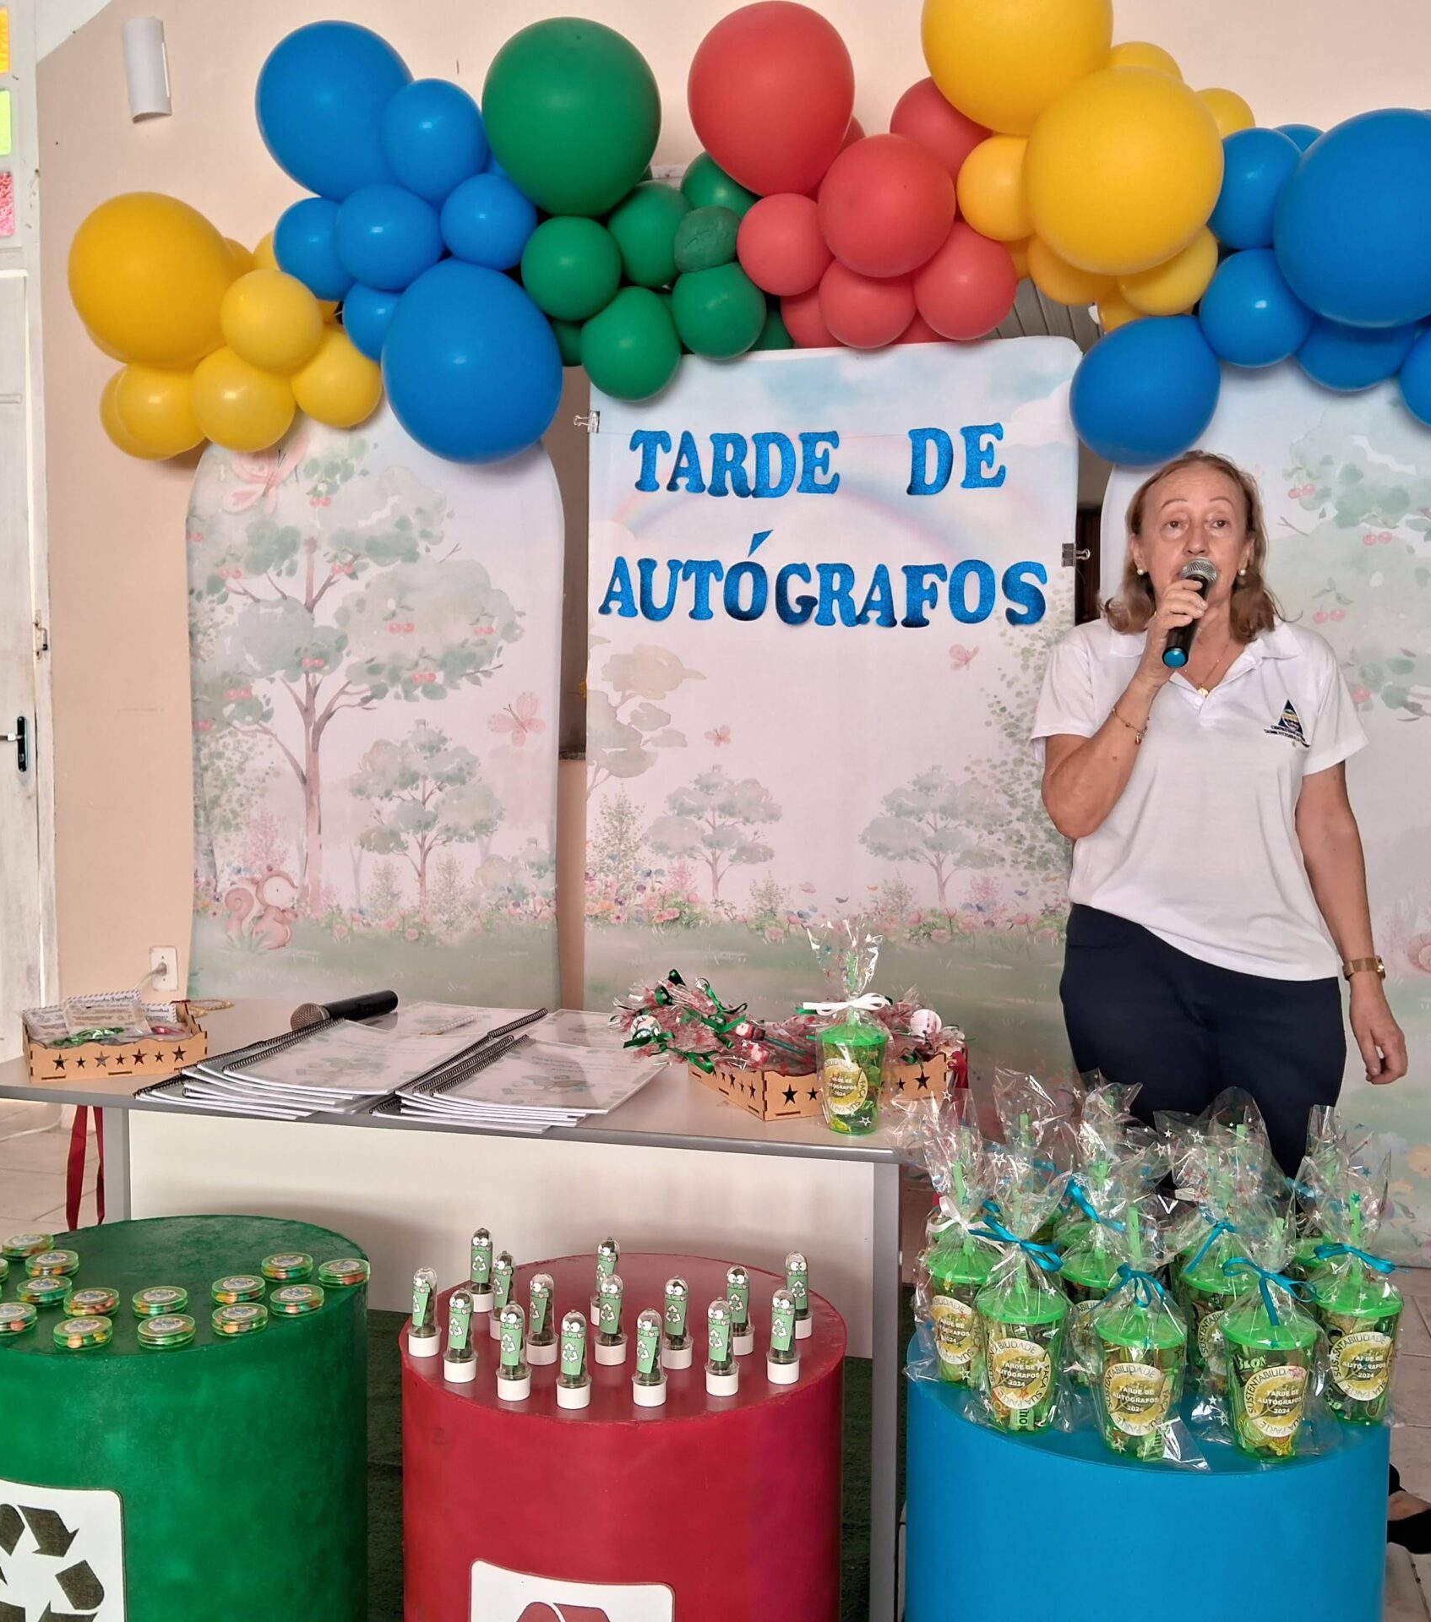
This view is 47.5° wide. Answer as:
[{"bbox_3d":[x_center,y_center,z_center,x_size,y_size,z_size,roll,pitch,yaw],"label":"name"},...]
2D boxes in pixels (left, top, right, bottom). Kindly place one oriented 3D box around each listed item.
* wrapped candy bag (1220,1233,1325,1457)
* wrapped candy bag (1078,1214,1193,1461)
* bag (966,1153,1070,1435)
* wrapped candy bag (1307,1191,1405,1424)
[{"bbox_3d":[0.461,0.432,1.346,0.090,0.188,0.085,1,4,12],"label":"wrapped candy bag"},{"bbox_3d":[0.354,0.425,1.345,0.090,0.202,0.085,1,4,15],"label":"wrapped candy bag"},{"bbox_3d":[0.263,0.406,1.387,0.090,0.232,0.085,1,4,13],"label":"bag"},{"bbox_3d":[0.562,0.422,1.411,0.088,0.200,0.085,1,4,16],"label":"wrapped candy bag"}]

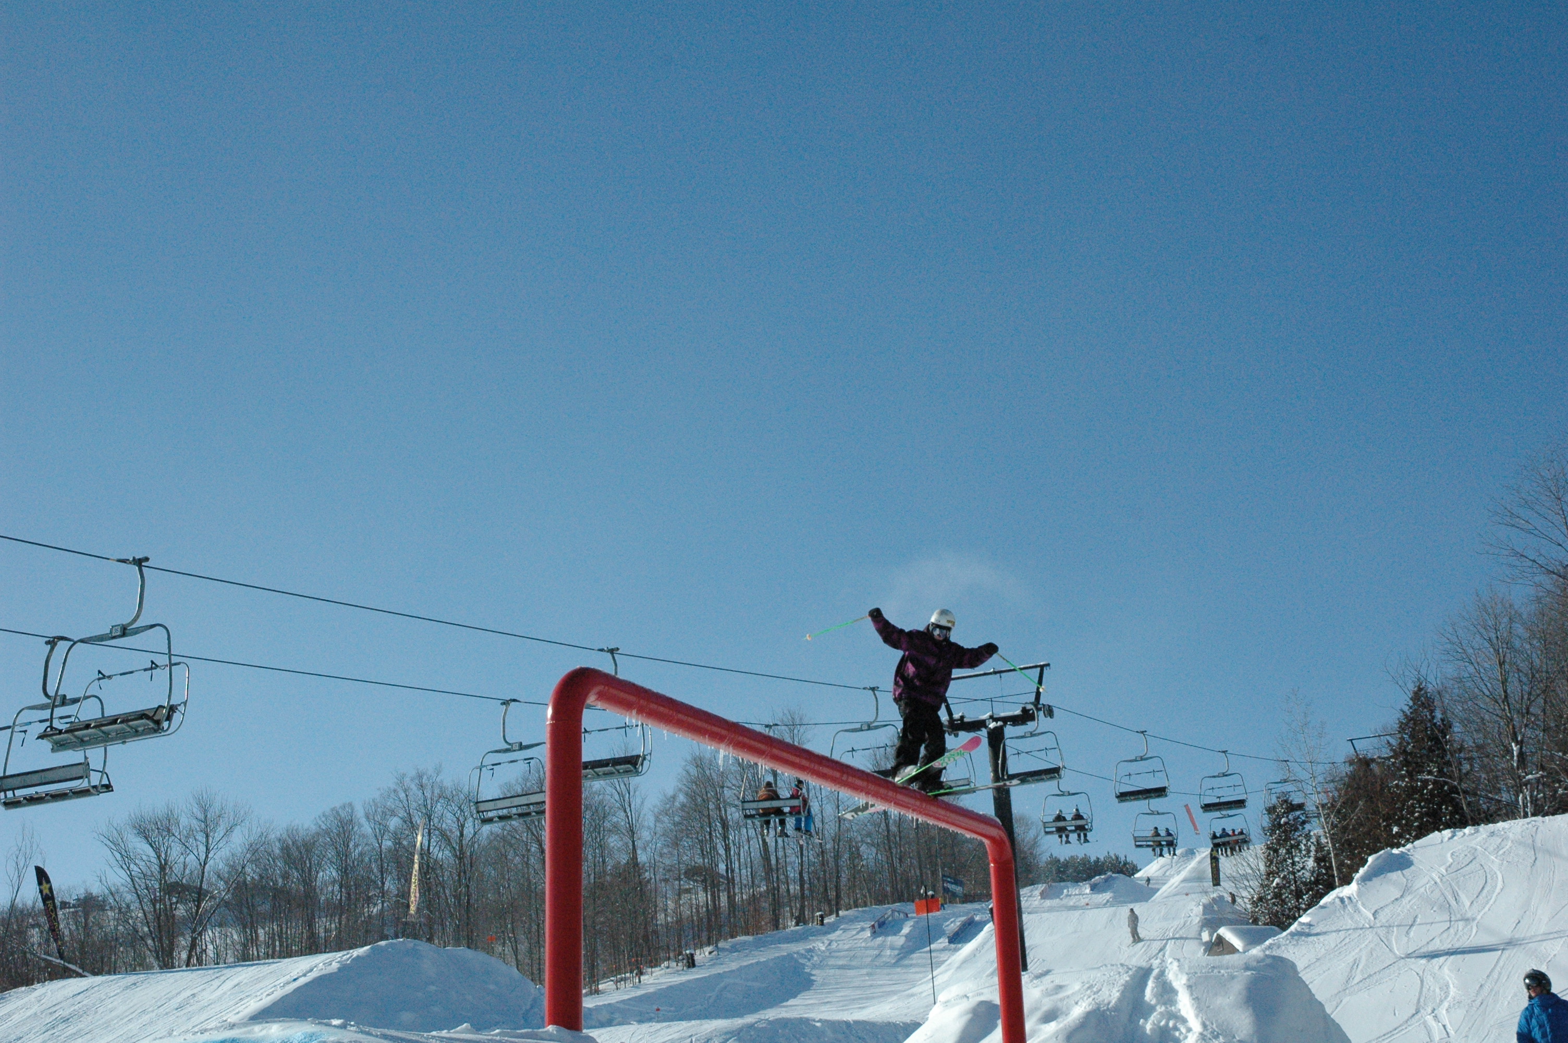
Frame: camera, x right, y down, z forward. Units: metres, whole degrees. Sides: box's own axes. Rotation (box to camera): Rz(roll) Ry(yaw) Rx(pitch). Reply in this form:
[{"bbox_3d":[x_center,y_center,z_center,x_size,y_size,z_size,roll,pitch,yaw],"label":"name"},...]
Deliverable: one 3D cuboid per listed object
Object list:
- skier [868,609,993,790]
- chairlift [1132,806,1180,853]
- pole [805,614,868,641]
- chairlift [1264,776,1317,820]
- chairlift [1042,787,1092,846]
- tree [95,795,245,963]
[{"bbox_3d":[1.402,1.712,19.100,1.200,1.700,0.650,6,-21,-22],"label":"skier"},{"bbox_3d":[18.527,14.784,99.588,2.300,2.850,1.000,-11,-21,24],"label":"chairlift"},{"bbox_3d":[0.549,1.014,19.330,0.070,0.070,1.050,14,-25,-38],"label":"pole"},{"bbox_3d":[27.092,14.294,108.102,2.300,2.850,1.000,-11,-21,24],"label":"chairlift"},{"bbox_3d":[12.263,12.062,86.688,2.300,2.850,1.000,-11,-21,24],"label":"chairlift"},{"bbox_3d":[-36.361,21.807,120.000,8.800,11.300,8.200,-2,-19,0],"label":"tree"}]

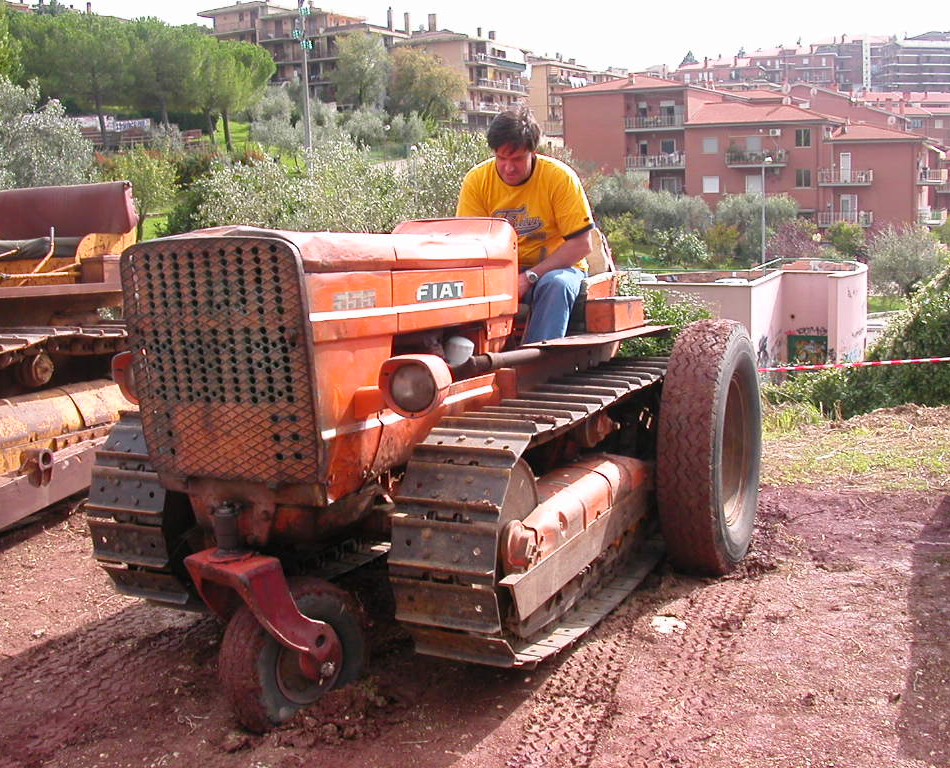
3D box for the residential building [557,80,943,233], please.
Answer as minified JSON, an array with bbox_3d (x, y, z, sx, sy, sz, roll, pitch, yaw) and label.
[{"bbox_3d":[22.319,-18.763,89.446,28.000,13.300,13.500,3,12,24],"label":"residential building"}]

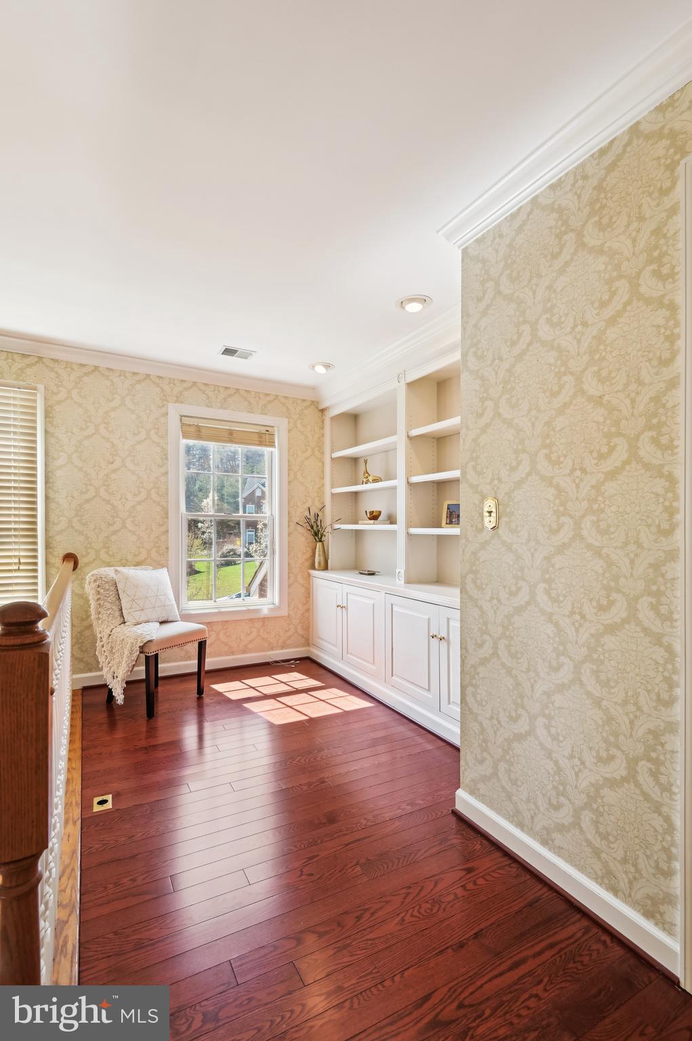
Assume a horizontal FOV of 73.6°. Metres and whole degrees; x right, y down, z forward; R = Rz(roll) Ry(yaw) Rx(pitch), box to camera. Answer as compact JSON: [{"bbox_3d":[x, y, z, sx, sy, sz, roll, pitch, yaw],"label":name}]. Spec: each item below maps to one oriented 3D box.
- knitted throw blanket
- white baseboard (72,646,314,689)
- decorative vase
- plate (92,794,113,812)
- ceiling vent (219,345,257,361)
[{"bbox_3d":[-1.423,0.755,3.155,0.537,0.844,0.414,0,-1,28],"label":"knitted throw blanket"},{"bbox_3d":[-1.164,1.184,3.785,1.838,0.095,0.020,1,-1,-27],"label":"white baseboard"},{"bbox_3d":[-0.233,0.326,4.237,0.106,0.263,0.106,0,-1,0],"label":"decorative vase"},{"bbox_3d":[-1.037,1.206,1.972,0.072,0.008,0.110,1,-1,-29],"label":"plate"},{"bbox_3d":[-0.790,-1.210,3.350,0.245,0.020,0.190,1,-1,-29],"label":"ceiling vent"}]

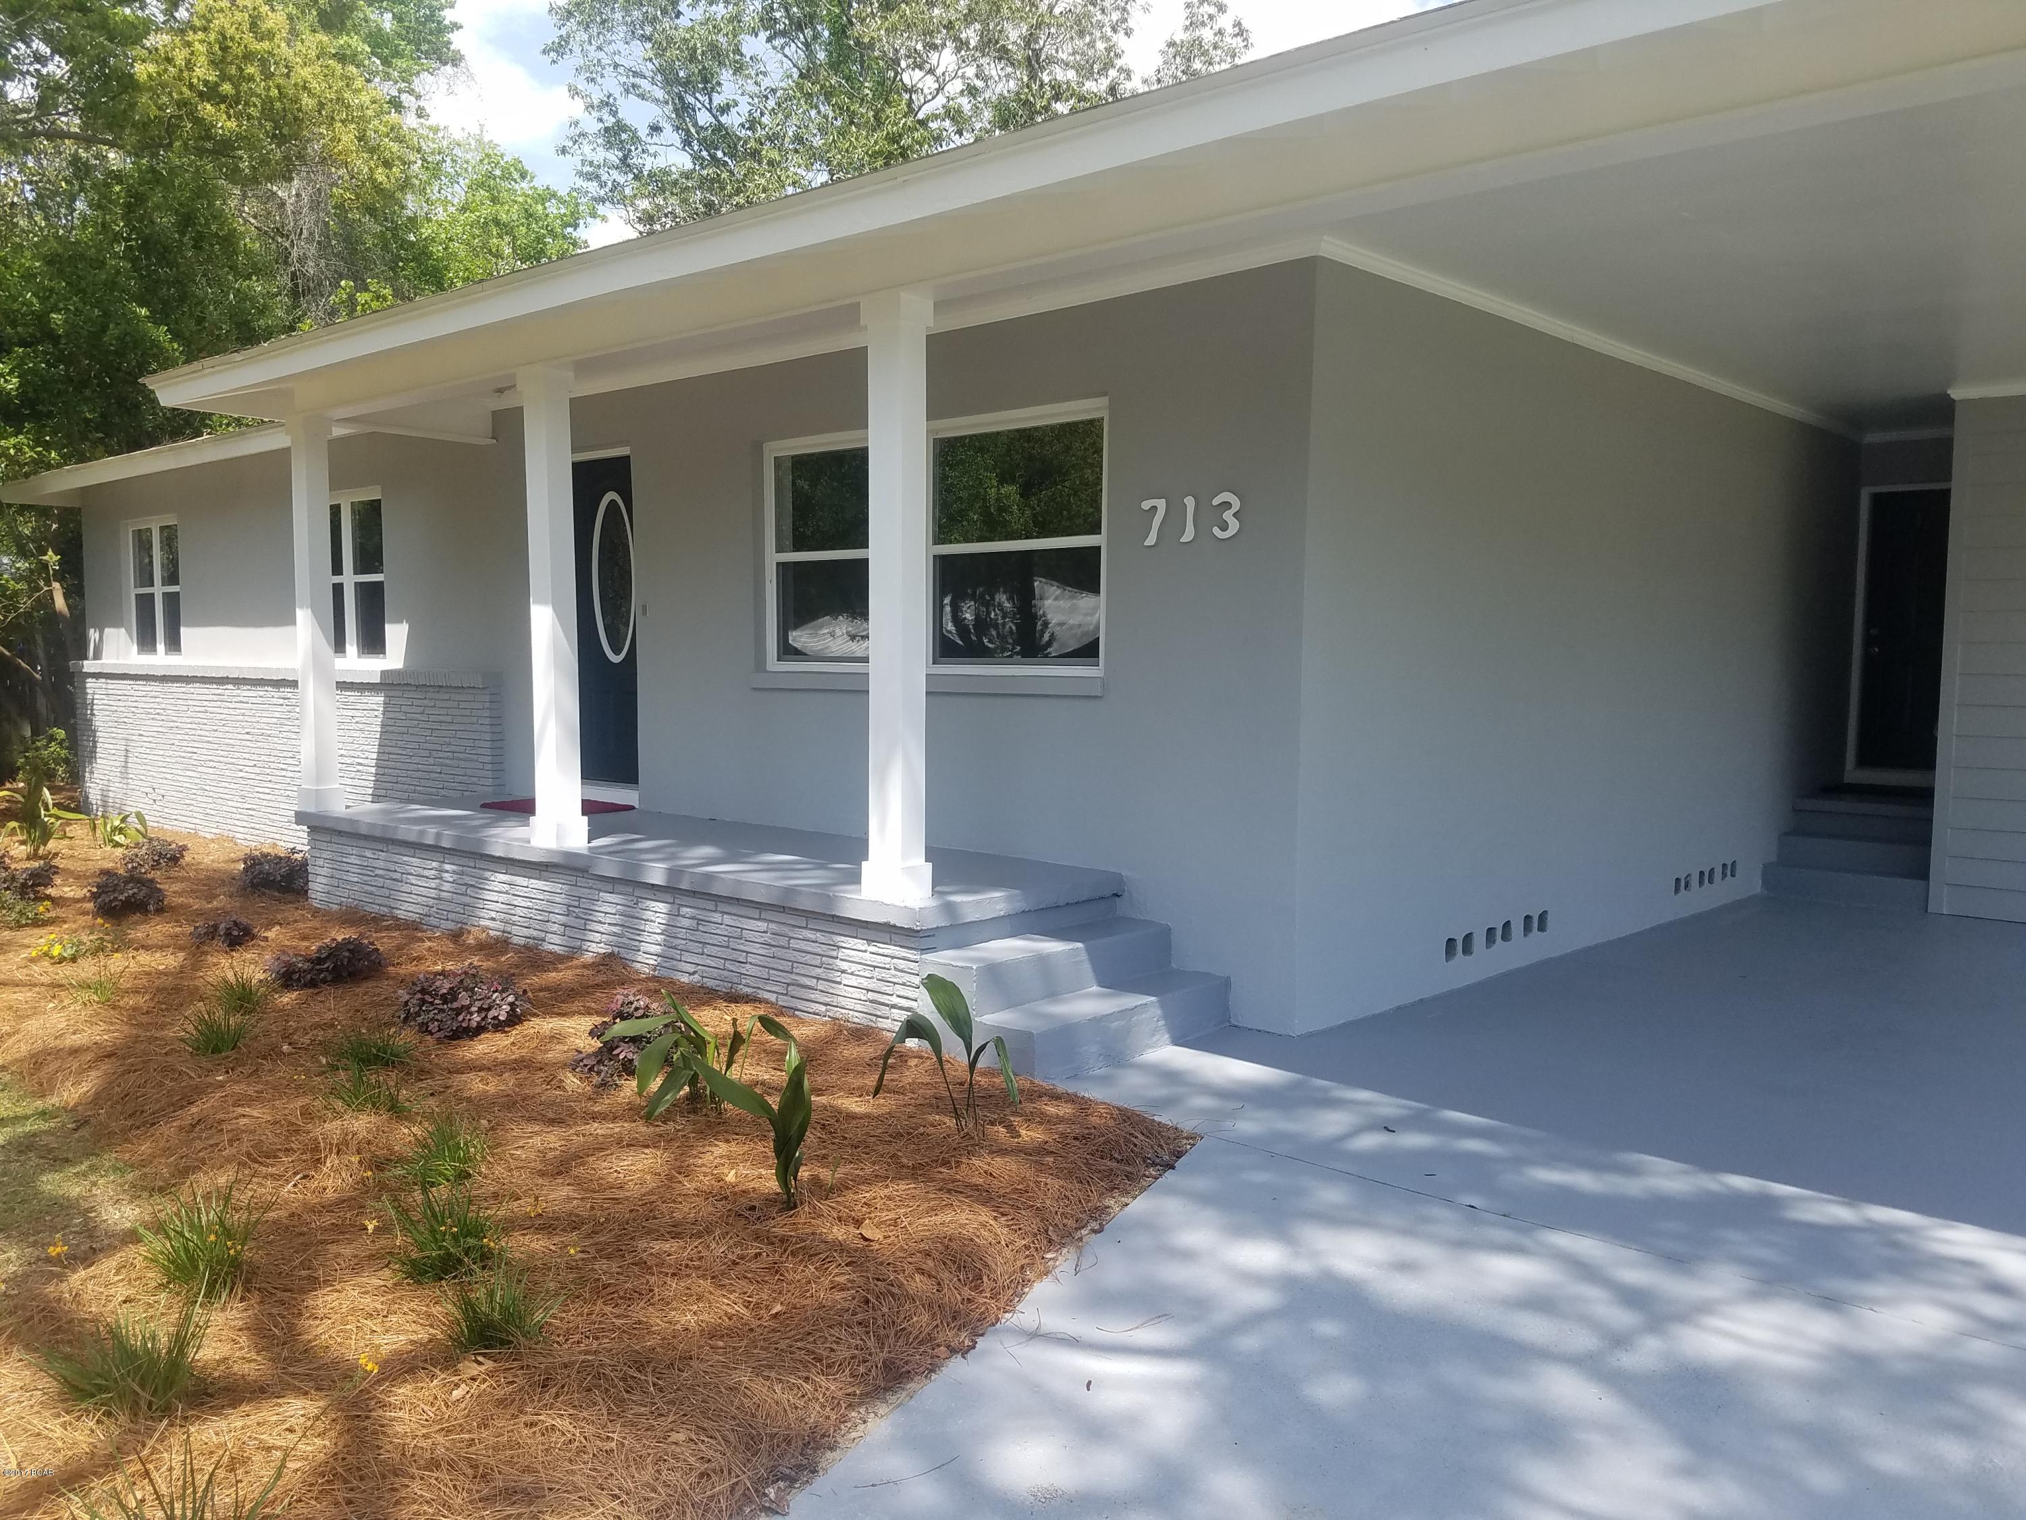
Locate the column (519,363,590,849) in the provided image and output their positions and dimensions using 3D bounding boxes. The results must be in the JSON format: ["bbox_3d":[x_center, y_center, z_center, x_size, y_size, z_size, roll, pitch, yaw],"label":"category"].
[{"bbox_3d":[-2.380,-0.785,7.946,0.210,2.450,0.210,4,5,42],"label":"column"}]

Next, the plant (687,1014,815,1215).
[{"bbox_3d":[-0.742,0.989,4.306,0.346,0.548,0.300,0,4,0],"label":"plant"}]

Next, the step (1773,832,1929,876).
[{"bbox_3d":[5.902,0.642,10.506,1.040,0.190,0.310,4,5,42],"label":"step"}]

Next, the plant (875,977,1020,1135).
[{"bbox_3d":[-0.219,0.955,4.983,0.484,0.521,0.360,0,4,0],"label":"plant"}]

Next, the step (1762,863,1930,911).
[{"bbox_3d":[5.686,0.834,10.297,1.040,0.200,0.330,4,5,42],"label":"step"}]

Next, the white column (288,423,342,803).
[{"bbox_3d":[-4.431,-0.925,9.695,0.210,2.470,0.210,4,5,42],"label":"white column"}]

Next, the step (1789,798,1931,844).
[{"bbox_3d":[6.100,0.409,10.694,1.040,0.230,0.360,4,5,42],"label":"step"}]

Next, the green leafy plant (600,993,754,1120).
[{"bbox_3d":[-1.137,0.996,5.137,0.520,0.401,0.400,0,4,0],"label":"green leafy plant"}]

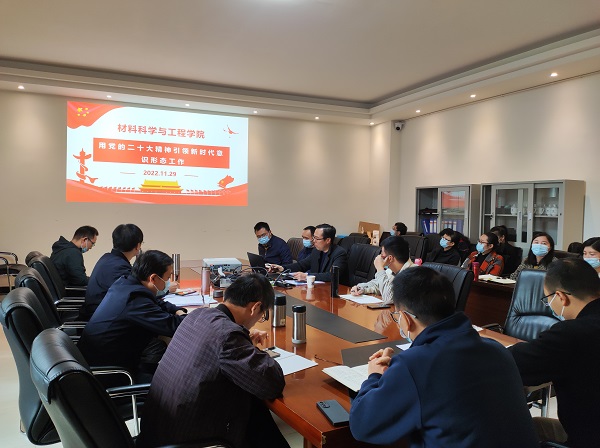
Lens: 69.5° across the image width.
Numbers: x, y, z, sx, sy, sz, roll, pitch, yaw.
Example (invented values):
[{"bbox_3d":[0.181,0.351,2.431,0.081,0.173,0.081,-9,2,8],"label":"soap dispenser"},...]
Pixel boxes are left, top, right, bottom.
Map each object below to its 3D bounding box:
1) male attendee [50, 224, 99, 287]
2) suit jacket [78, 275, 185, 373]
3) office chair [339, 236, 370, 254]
[{"bbox_3d":[-1.976,0.641,4.120,0.760,1.250,0.520,-1,3,-28],"label":"male attendee"},{"bbox_3d":[-0.985,0.575,2.480,0.550,0.560,0.510,-1,3,-28],"label":"suit jacket"},{"bbox_3d":[0.539,0.699,5.360,0.680,1.050,0.620,-2,3,-38],"label":"office chair"}]

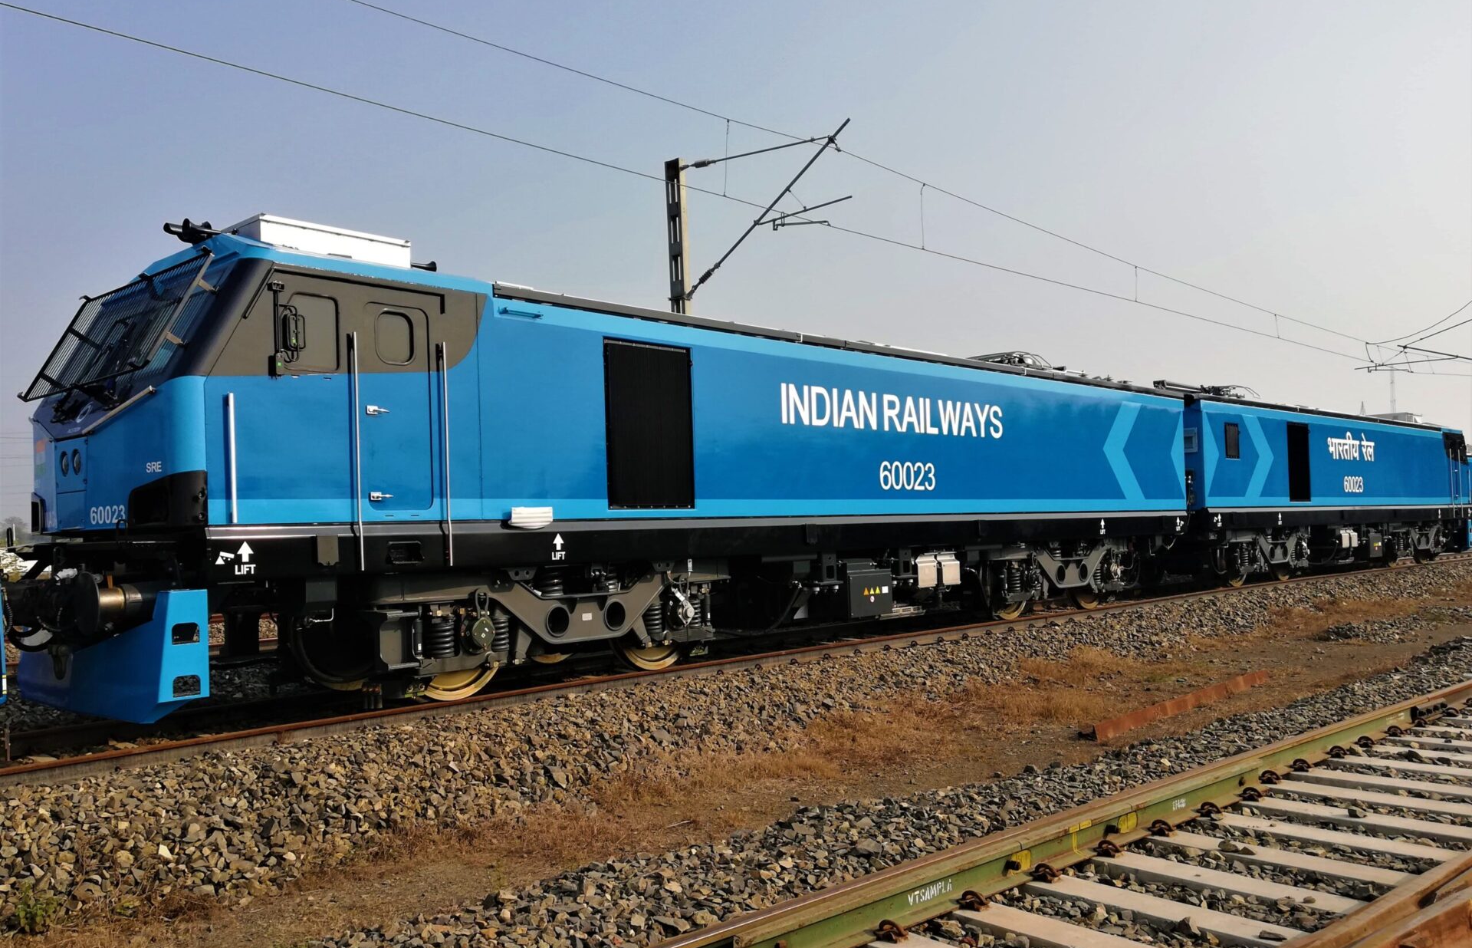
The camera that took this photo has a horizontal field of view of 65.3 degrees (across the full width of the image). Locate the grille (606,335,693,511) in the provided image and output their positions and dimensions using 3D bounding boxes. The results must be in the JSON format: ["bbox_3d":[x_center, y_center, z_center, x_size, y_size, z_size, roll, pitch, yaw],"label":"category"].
[{"bbox_3d":[-0.926,-0.511,12.274,0.080,1.774,1.233,-4,-4,45],"label":"grille"}]

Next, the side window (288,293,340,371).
[{"bbox_3d":[-3.564,-1.178,9.642,0.060,0.656,0.469,-4,-4,45],"label":"side window"}]

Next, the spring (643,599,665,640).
[{"bbox_3d":[-0.900,1.605,12.667,0.235,0.430,0.235,-1,-3,0],"label":"spring"}]

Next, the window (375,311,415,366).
[{"bbox_3d":[-3.031,-1.202,10.181,0.060,0.493,0.379,-4,-4,45],"label":"window"}]

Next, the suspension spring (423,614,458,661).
[{"bbox_3d":[-2.771,1.525,10.783,0.280,0.420,0.280,-1,-3,0],"label":"suspension spring"}]

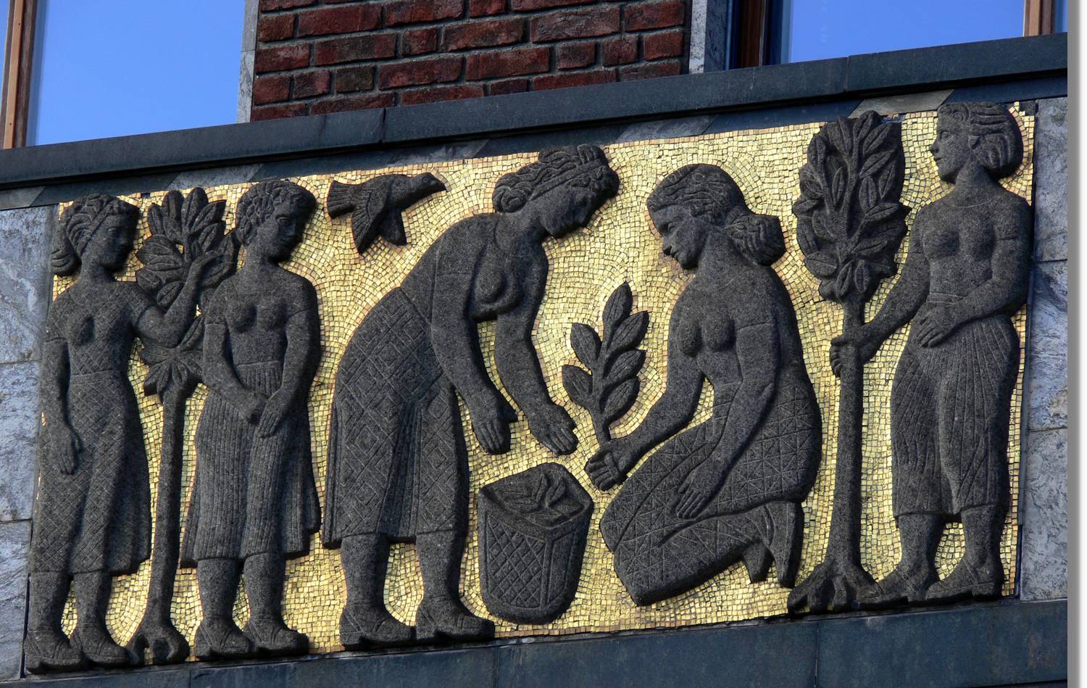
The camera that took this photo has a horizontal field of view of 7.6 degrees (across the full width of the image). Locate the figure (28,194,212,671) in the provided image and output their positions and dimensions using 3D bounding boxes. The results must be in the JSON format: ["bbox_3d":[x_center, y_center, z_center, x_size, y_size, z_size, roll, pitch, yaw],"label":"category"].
[{"bbox_3d":[-1.261,0.243,24.450,0.532,1.522,0.120,-6,-23,21],"label":"figure"}]

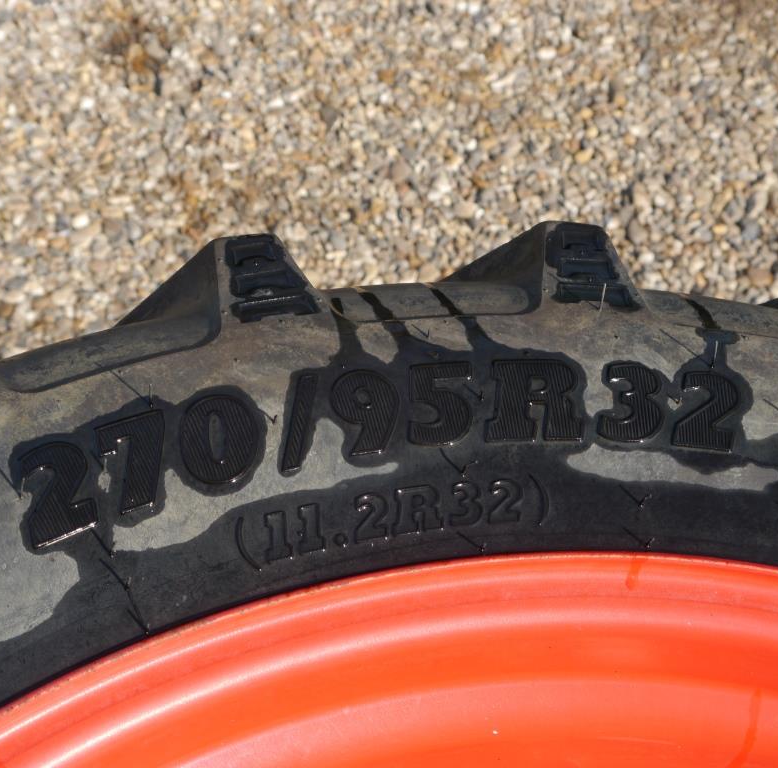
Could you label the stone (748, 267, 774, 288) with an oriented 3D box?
[{"bbox_3d":[0.580,-0.166,2.216,0.041,0.026,0.040,27,56,11],"label":"stone"}]

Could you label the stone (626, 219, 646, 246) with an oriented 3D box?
[{"bbox_3d":[0.391,-0.239,2.240,0.031,0.025,0.050,21,55,7],"label":"stone"}]

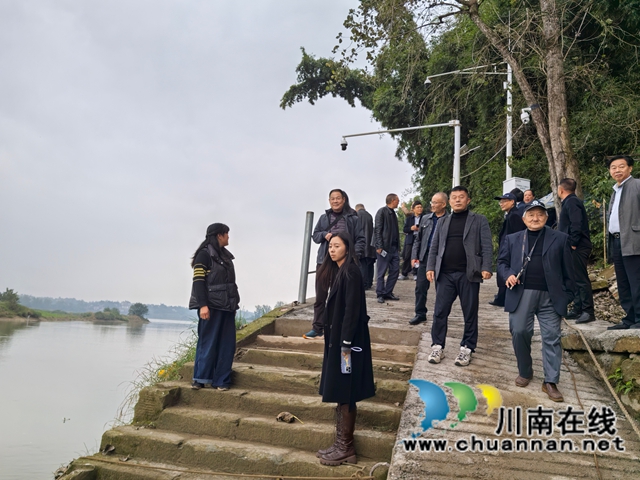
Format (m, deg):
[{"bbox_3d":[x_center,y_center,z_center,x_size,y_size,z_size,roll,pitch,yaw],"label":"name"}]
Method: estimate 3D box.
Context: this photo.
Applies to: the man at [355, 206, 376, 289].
[{"bbox_3d":[0.881,0.125,9.588,0.500,1.670,0.330,8,-10,-20],"label":"man"}]

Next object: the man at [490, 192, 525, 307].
[{"bbox_3d":[2.842,0.136,7.591,0.450,1.710,0.500,8,-10,-20],"label":"man"}]

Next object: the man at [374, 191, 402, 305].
[{"bbox_3d":[1.107,0.114,7.891,0.360,1.710,0.470,-2,-11,32],"label":"man"}]

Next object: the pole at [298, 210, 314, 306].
[{"bbox_3d":[-0.200,0.267,7.820,0.120,1.450,0.120,5,-9,0],"label":"pole"}]

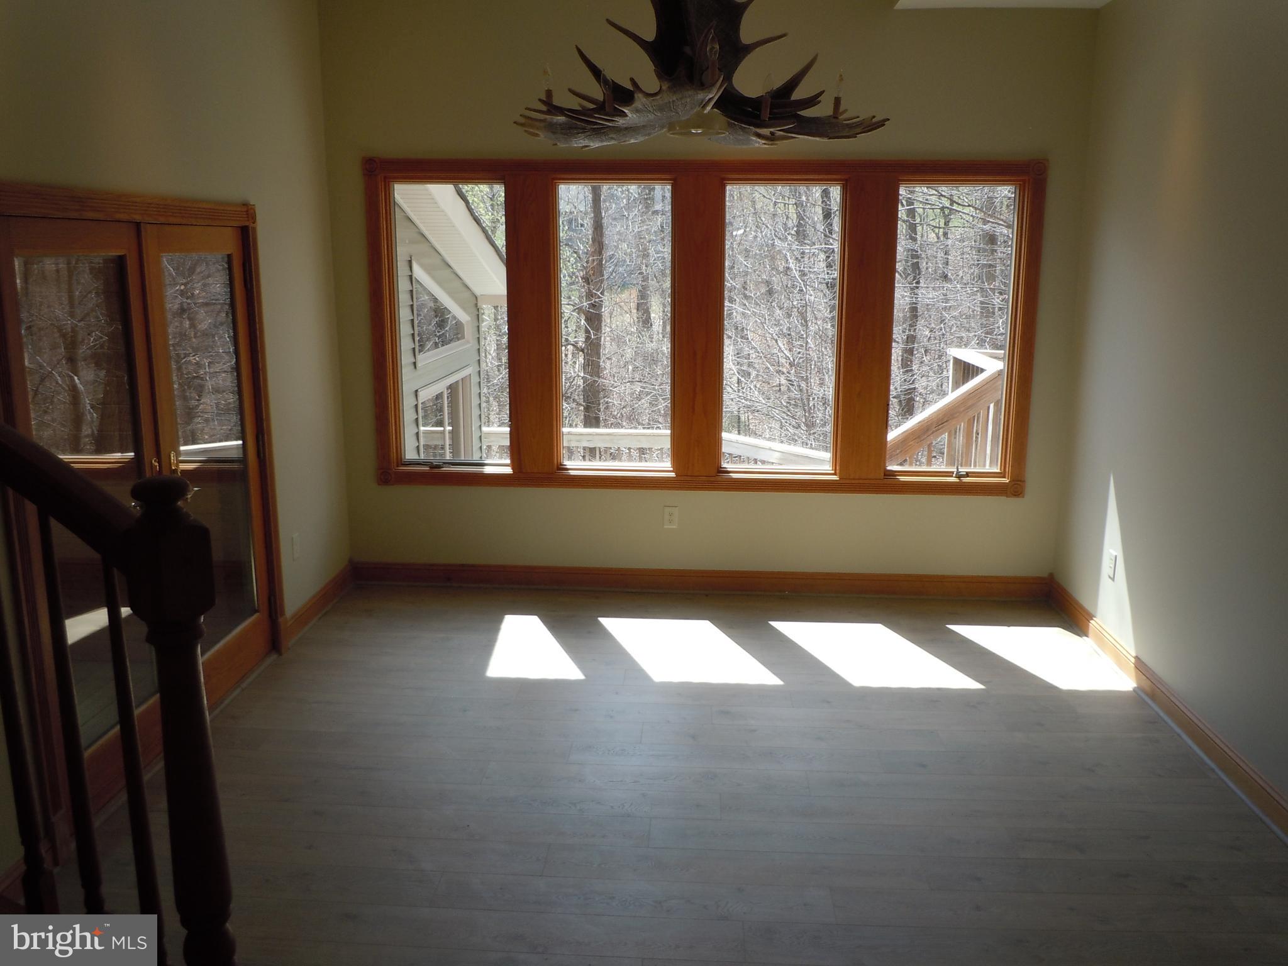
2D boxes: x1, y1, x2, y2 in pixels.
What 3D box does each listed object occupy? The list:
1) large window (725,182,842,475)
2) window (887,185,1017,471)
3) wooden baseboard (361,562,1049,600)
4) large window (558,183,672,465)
[{"bbox_3d":[0.750,-0.840,5.731,0.636,1.544,0.060,1,12,3],"label":"large window"},{"bbox_3d":[1.674,-0.823,5.683,0.627,1.533,0.060,1,12,3],"label":"window"},{"bbox_3d":[0.291,0.567,5.992,4.010,0.136,0.022,1,12,3],"label":"wooden baseboard"},{"bbox_3d":[-0.160,-0.861,5.777,0.629,1.539,0.060,1,12,3],"label":"large window"}]

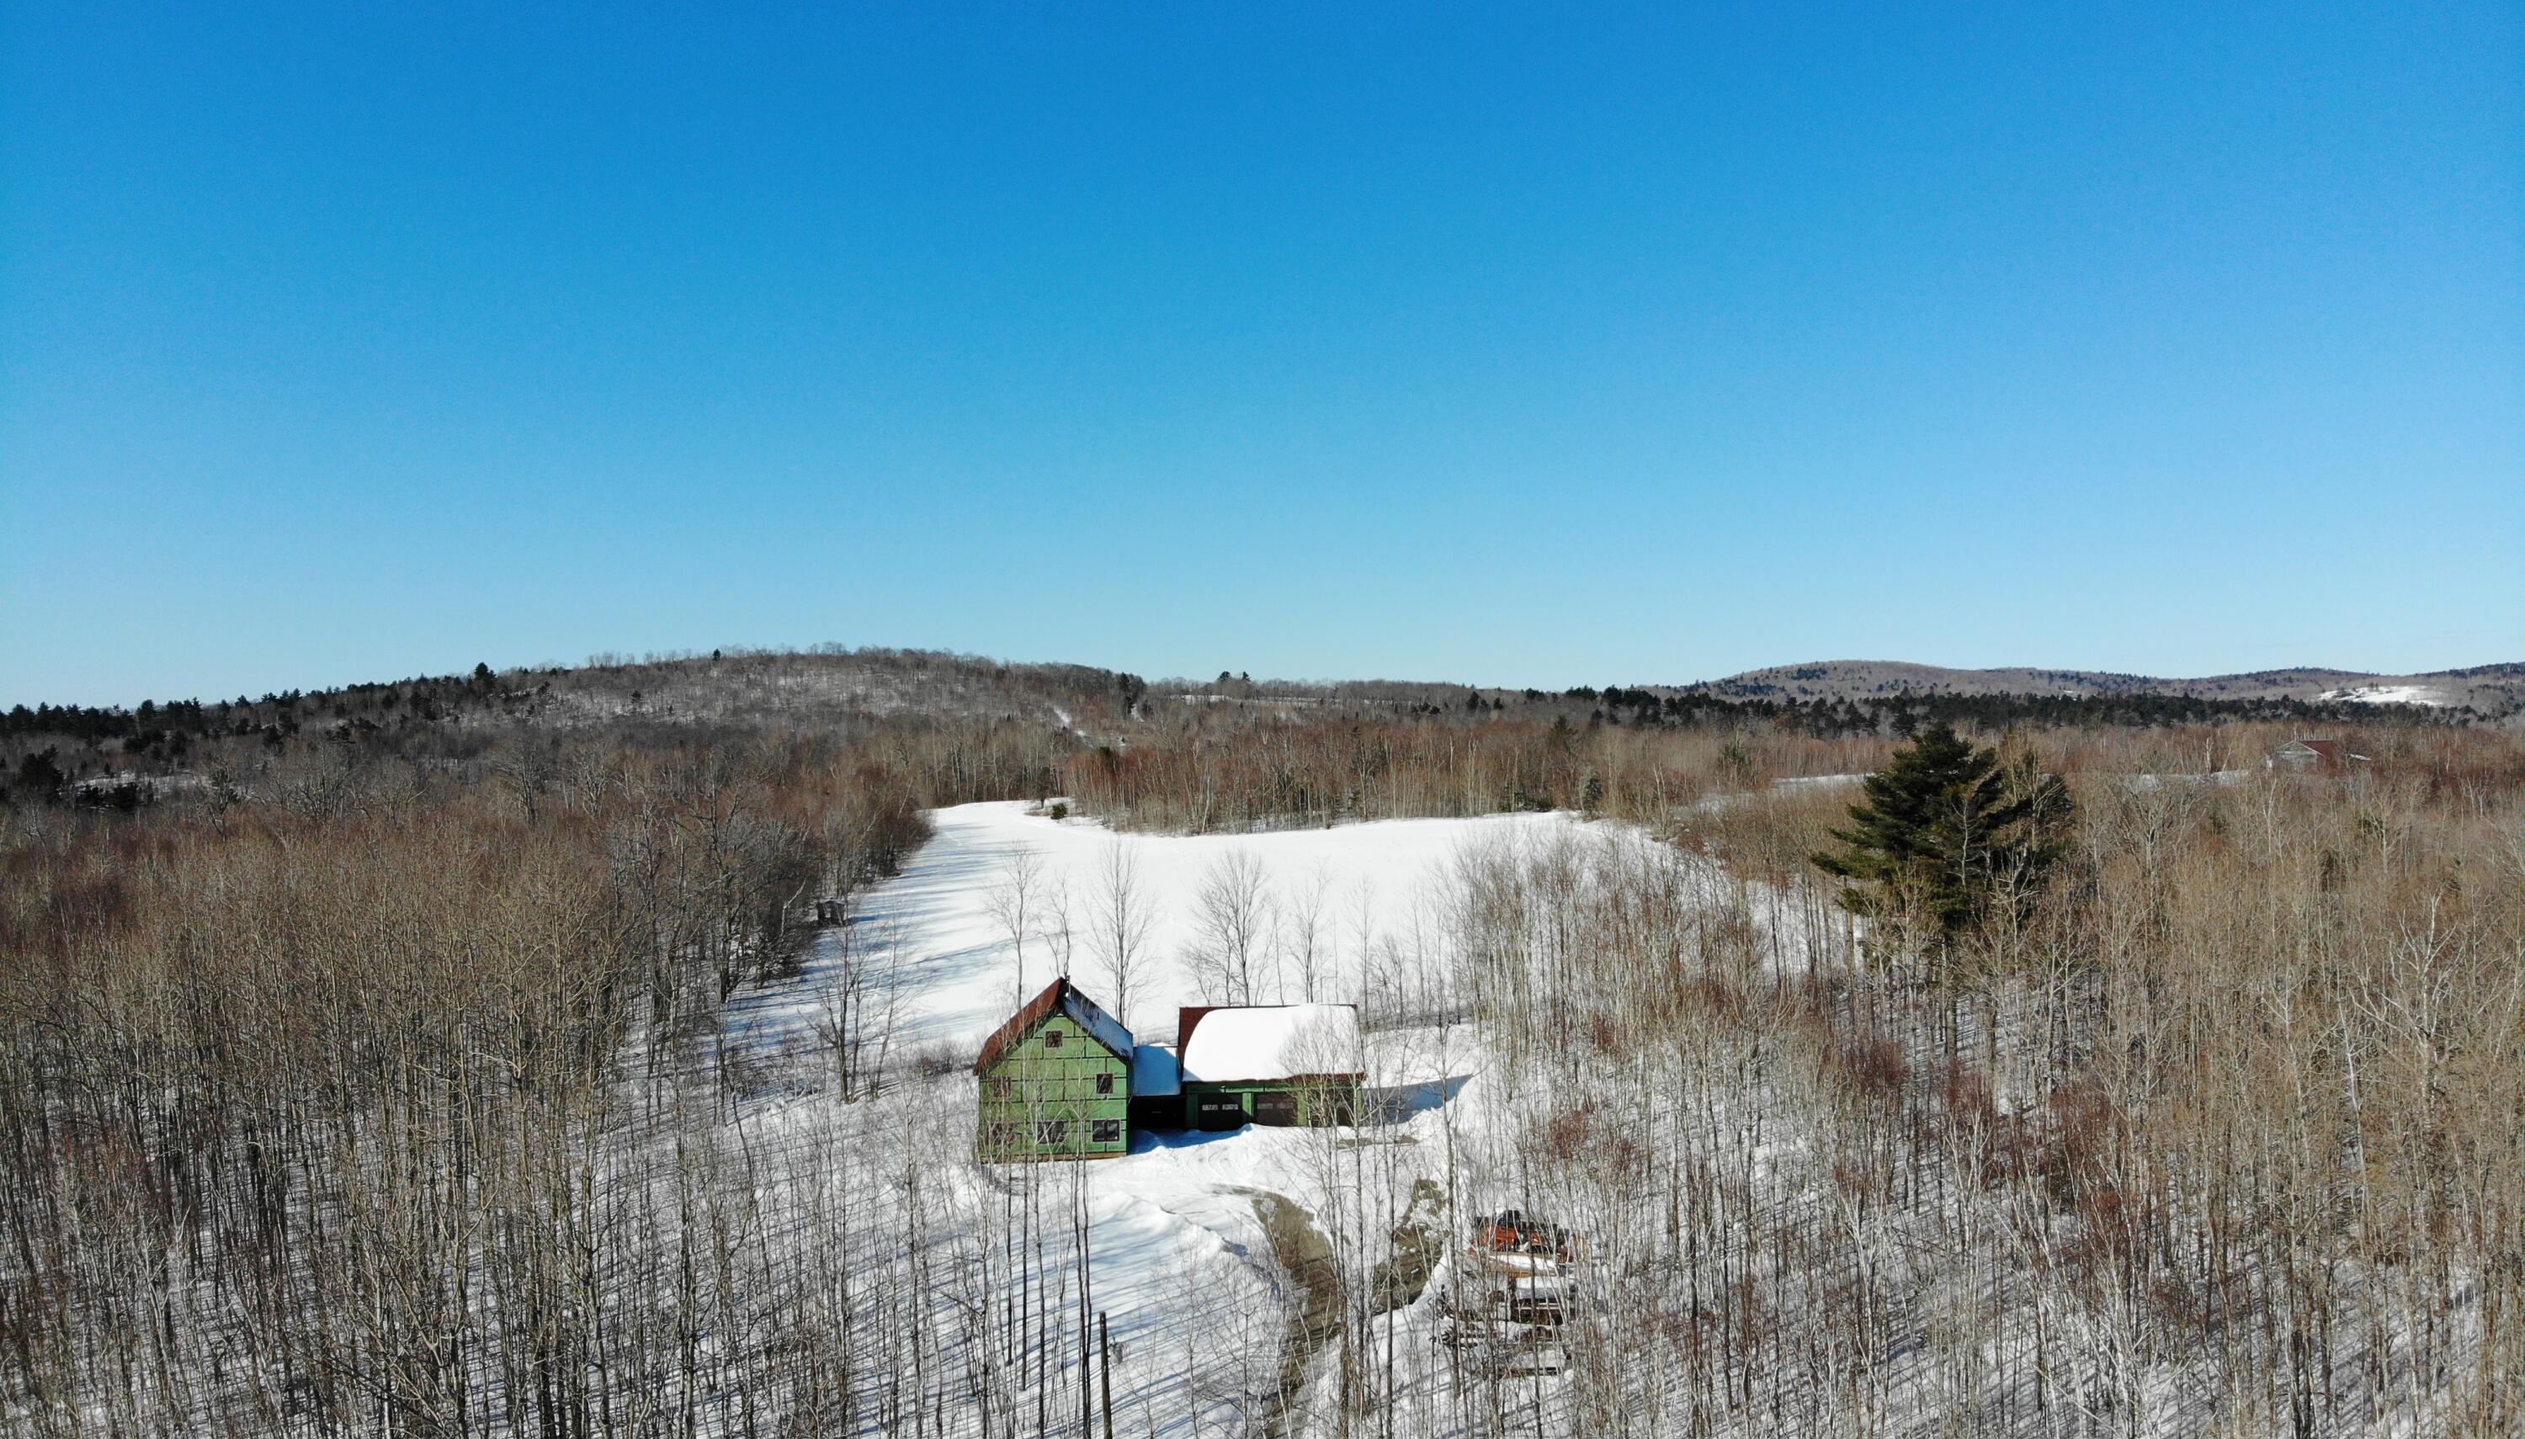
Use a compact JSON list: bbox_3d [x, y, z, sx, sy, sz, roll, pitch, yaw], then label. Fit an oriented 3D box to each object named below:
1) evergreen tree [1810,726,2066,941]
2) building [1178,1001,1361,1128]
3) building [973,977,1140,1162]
[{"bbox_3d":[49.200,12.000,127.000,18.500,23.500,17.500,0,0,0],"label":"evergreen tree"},{"bbox_3d":[0.416,21.802,111.908,11.289,6.881,9.140,0,0,-5],"label":"building"},{"bbox_3d":[-12.265,20.794,105.266,9.131,8.896,9.916,0,0,-5],"label":"building"}]

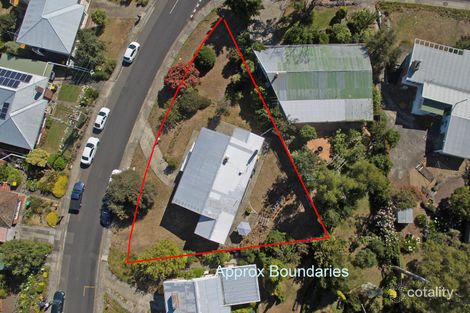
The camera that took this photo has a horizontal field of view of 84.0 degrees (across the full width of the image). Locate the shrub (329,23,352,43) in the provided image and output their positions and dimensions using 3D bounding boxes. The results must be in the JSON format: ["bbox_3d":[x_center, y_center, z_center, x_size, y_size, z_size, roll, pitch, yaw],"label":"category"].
[{"bbox_3d":[18.040,-21.000,44.200,3.400,2.600,3.100,0,90,0],"label":"shrub"}]

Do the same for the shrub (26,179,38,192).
[{"bbox_3d":[-37.262,5.333,48.041,1.880,1.500,2.570,0,81,1],"label":"shrub"}]

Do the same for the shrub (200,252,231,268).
[{"bbox_3d":[-3.065,17.238,43.352,4.542,3.000,2.596,0,81,-1],"label":"shrub"}]

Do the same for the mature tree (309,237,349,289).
[{"bbox_3d":[14.432,16.155,39.713,5.600,6.500,7.650,0,81,1],"label":"mature tree"}]

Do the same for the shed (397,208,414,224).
[{"bbox_3d":[28.400,9.870,44.300,2.500,2.150,2.450,0,90,0],"label":"shed"}]

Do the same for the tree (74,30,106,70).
[{"bbox_3d":[-27.176,-20.146,49.242,5.180,5.500,7.880,0,81,1],"label":"tree"}]

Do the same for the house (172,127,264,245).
[{"bbox_3d":[-3.080,3.870,44.400,10.200,6.000,18.200,22,90,0],"label":"house"}]

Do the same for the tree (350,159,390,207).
[{"bbox_3d":[22.010,4.140,42.400,6.300,6.000,6.800,0,90,0],"label":"tree"}]

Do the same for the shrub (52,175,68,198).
[{"bbox_3d":[-32.300,5.560,48.400,2.300,1.700,4.000,17,90,0],"label":"shrub"}]

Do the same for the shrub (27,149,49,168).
[{"bbox_3d":[-33.953,0.371,44.882,3.944,3.800,3.356,0,81,-1],"label":"shrub"}]

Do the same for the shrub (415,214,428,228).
[{"bbox_3d":[31.730,10.970,44.400,2.100,1.800,2.100,0,90,0],"label":"shrub"}]

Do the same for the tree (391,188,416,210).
[{"bbox_3d":[26.909,6.866,41.743,3.610,3.200,3.470,0,81,1],"label":"tree"}]

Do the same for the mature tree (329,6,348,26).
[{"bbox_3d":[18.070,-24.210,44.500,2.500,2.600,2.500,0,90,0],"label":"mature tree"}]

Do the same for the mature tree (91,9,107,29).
[{"bbox_3d":[-25.696,-26.140,49.376,2.864,3.200,3.419,0,81,-1],"label":"mature tree"}]

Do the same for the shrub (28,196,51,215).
[{"bbox_3d":[-35.470,8.884,47.366,3.830,1.600,3.220,0,81,1],"label":"shrub"}]

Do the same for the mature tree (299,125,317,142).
[{"bbox_3d":[13.082,-4.190,46.931,2.986,3.000,2.986,0,81,-1],"label":"mature tree"}]

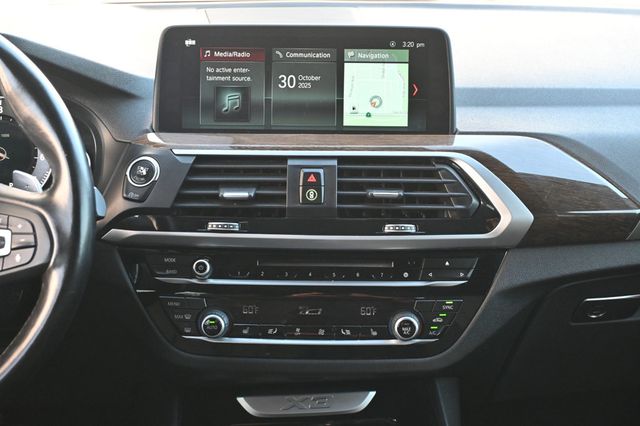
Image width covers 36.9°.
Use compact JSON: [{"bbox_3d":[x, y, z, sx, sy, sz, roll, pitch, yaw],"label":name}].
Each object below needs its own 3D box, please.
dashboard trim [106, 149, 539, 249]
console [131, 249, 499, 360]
[{"bbox_3d":[-0.002,-0.011,0.905,0.405,0.100,0.058,1,2,1],"label":"dashboard trim"},{"bbox_3d":[-0.005,0.085,0.900,0.351,0.105,0.050,1,2,1],"label":"console"}]

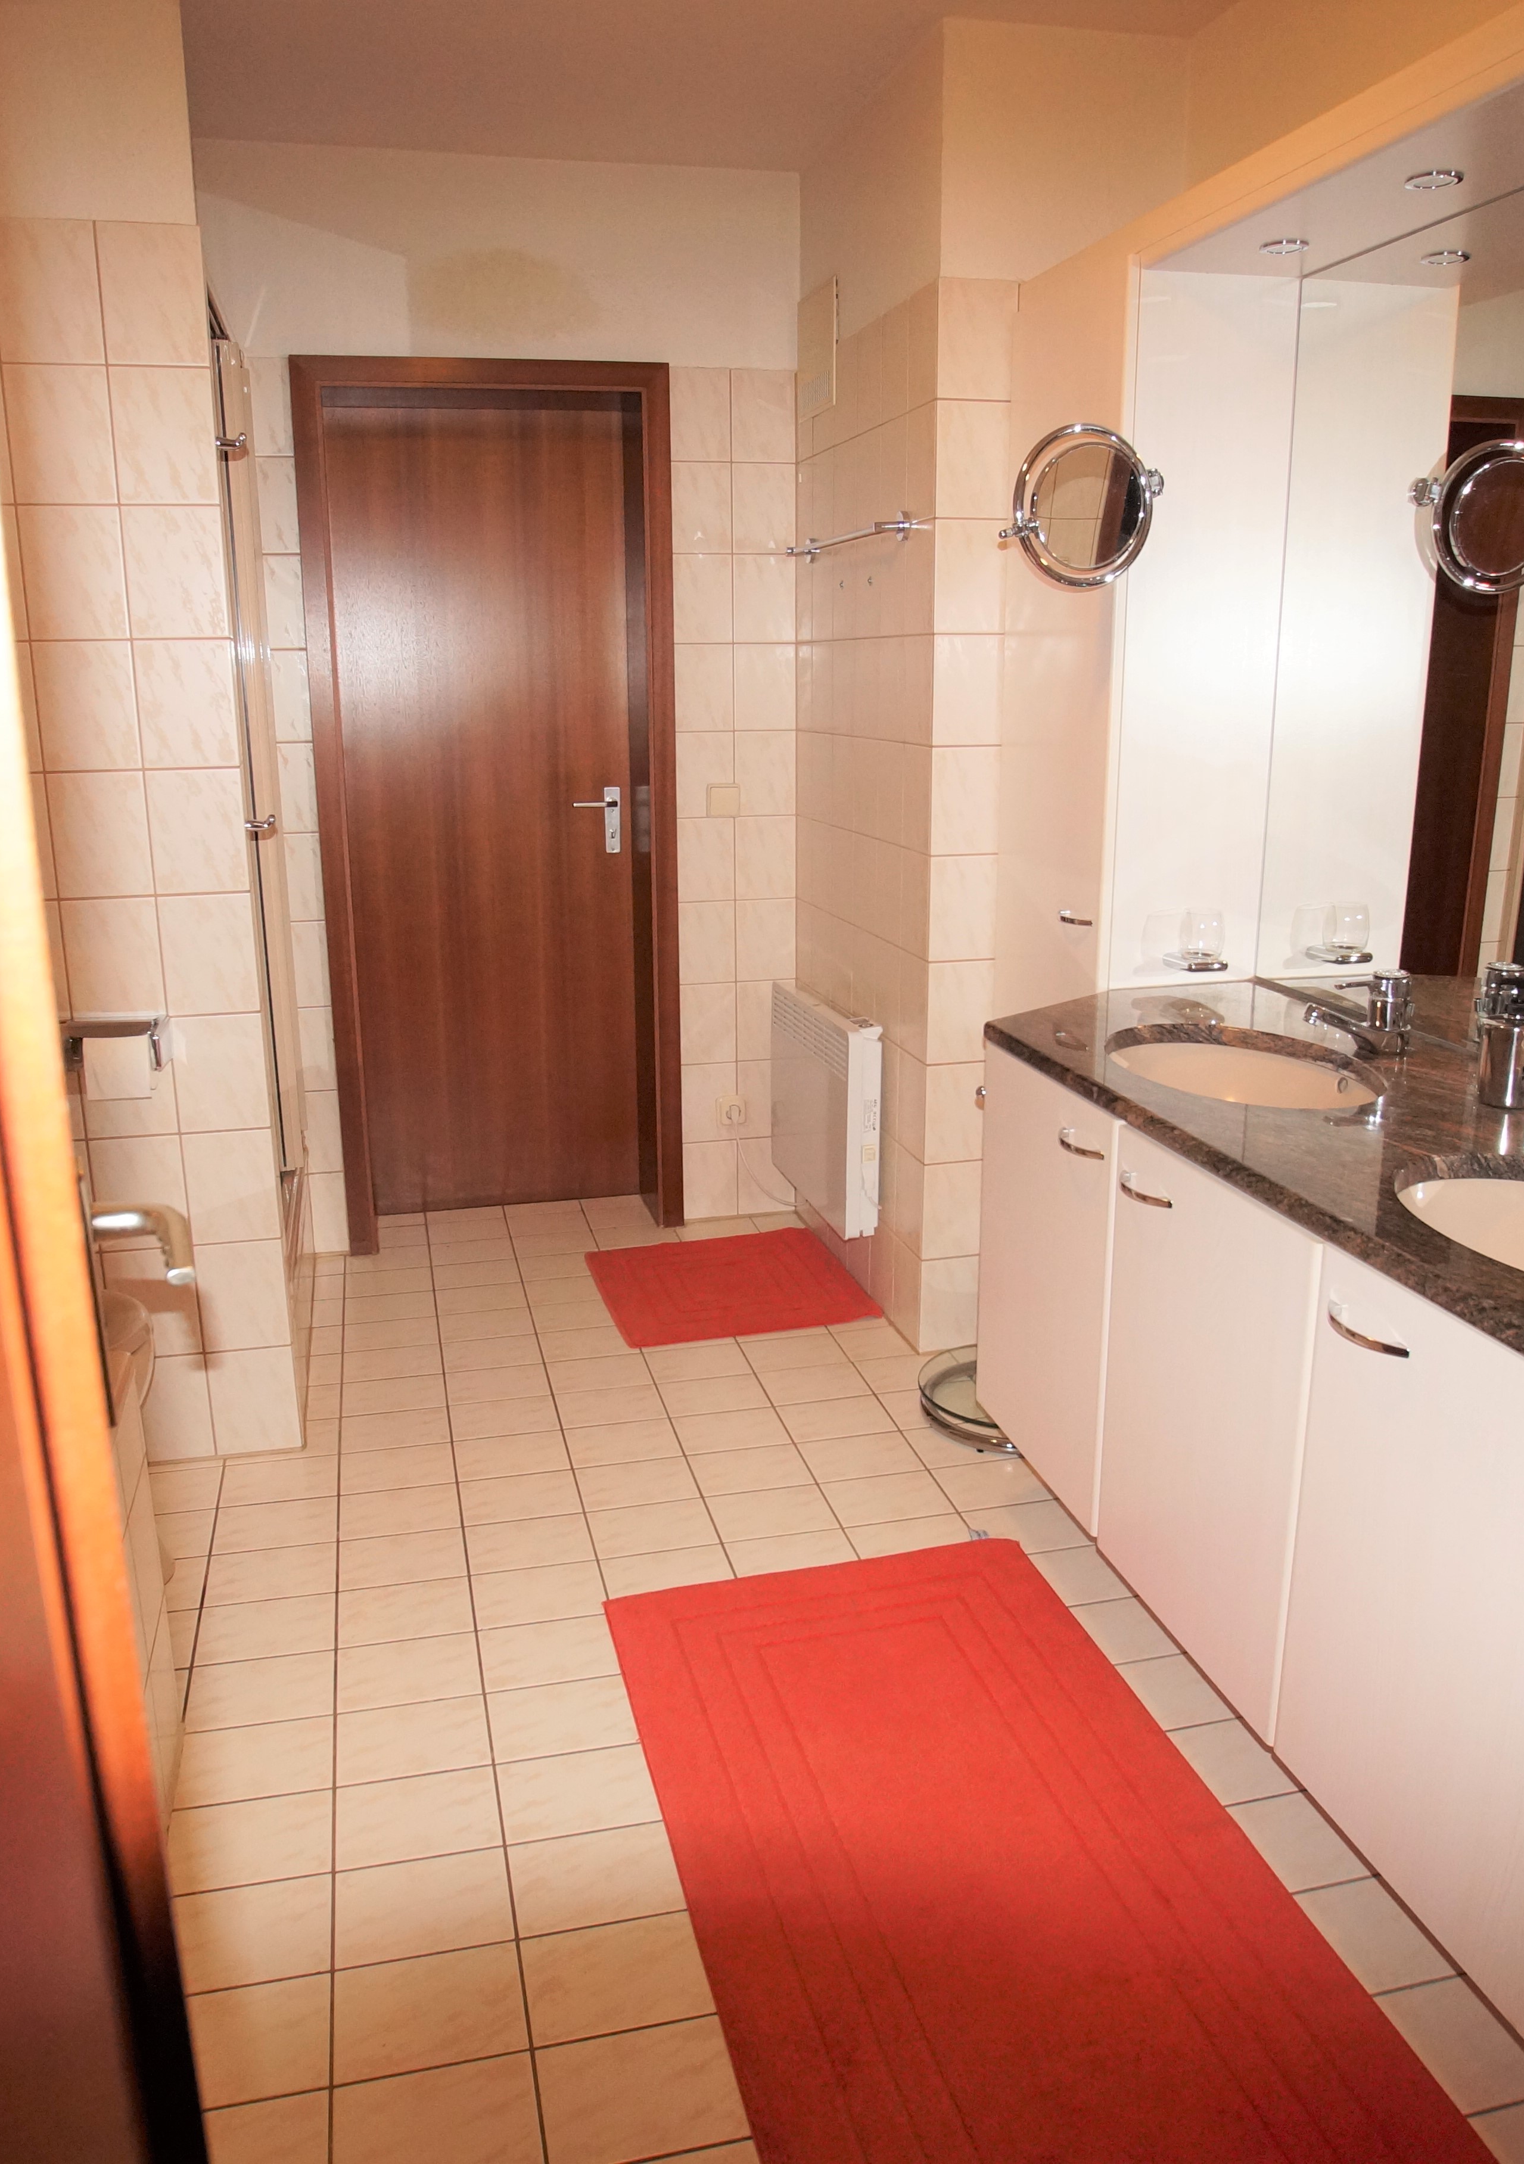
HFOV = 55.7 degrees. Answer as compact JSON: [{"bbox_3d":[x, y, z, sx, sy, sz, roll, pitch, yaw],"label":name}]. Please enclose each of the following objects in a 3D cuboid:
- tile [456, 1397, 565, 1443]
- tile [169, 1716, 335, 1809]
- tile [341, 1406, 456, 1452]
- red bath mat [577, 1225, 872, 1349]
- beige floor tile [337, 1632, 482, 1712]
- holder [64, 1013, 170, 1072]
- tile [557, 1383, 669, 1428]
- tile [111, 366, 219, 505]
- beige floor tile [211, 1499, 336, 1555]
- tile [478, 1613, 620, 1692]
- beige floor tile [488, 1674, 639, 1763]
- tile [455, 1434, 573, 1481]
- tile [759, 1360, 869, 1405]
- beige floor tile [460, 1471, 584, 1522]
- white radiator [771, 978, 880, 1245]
[{"bbox_3d":[-0.494,0.656,2.783,0.200,0.010,0.147,-3,15,-15],"label":"tile"},{"bbox_3d":[-0.652,0.884,1.868,0.200,0.010,0.148,-3,15,-14],"label":"tile"},{"bbox_3d":[-0.691,0.666,2.736,0.200,0.010,0.147,-3,15,-15],"label":"tile"},{"bbox_3d":[-0.078,0.467,3.323,0.560,0.015,0.536,-5,17,-15],"label":"red bath mat"},{"bbox_3d":[-0.499,0.842,2.050,0.200,0.010,0.148,-3,15,-14],"label":"beige floor tile"},{"bbox_3d":[-1.065,-0.065,2.379,0.165,0.075,0.100,-3,15,-14],"label":"holder"},{"bbox_3d":[-0.295,0.645,2.831,0.200,0.010,0.147,-3,15,-15],"label":"tile"},{"bbox_3d":[-0.920,-0.995,2.231,0.150,0.200,0.010,-3,15,-14],"label":"tile"},{"bbox_3d":[-0.805,0.742,2.404,0.200,0.010,0.148,-3,15,-14],"label":"beige floor tile"},{"bbox_3d":[-0.304,0.831,2.094,0.200,0.010,0.147,-3,15,-15],"label":"tile"},{"bbox_3d":[-0.269,0.870,1.968,0.199,0.010,0.138,-4,16,-13],"label":"beige floor tile"},{"bbox_3d":[-0.455,0.684,2.627,0.199,0.010,0.139,-4,16,-12],"label":"tile"},{"bbox_3d":[0.106,0.623,2.927,0.200,0.010,0.147,-3,15,-15],"label":"tile"},{"bbox_3d":[-0.417,0.727,2.505,0.200,0.010,0.147,-3,15,-15],"label":"beige floor tile"},{"bbox_3d":[0.150,0.051,3.536,0.078,0.465,0.635,-3,15,-14],"label":"white radiator"}]

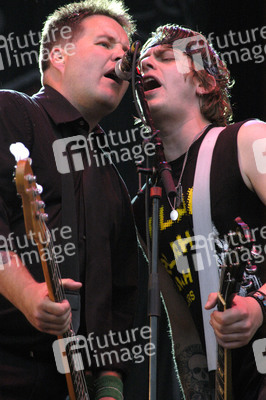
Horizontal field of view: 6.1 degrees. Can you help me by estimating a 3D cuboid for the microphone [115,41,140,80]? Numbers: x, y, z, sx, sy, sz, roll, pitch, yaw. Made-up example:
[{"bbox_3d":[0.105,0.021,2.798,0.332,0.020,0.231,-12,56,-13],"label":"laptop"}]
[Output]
[{"bbox_3d":[-0.007,-0.330,5.890,0.051,0.051,0.165,2,-26,-10],"label":"microphone"}]

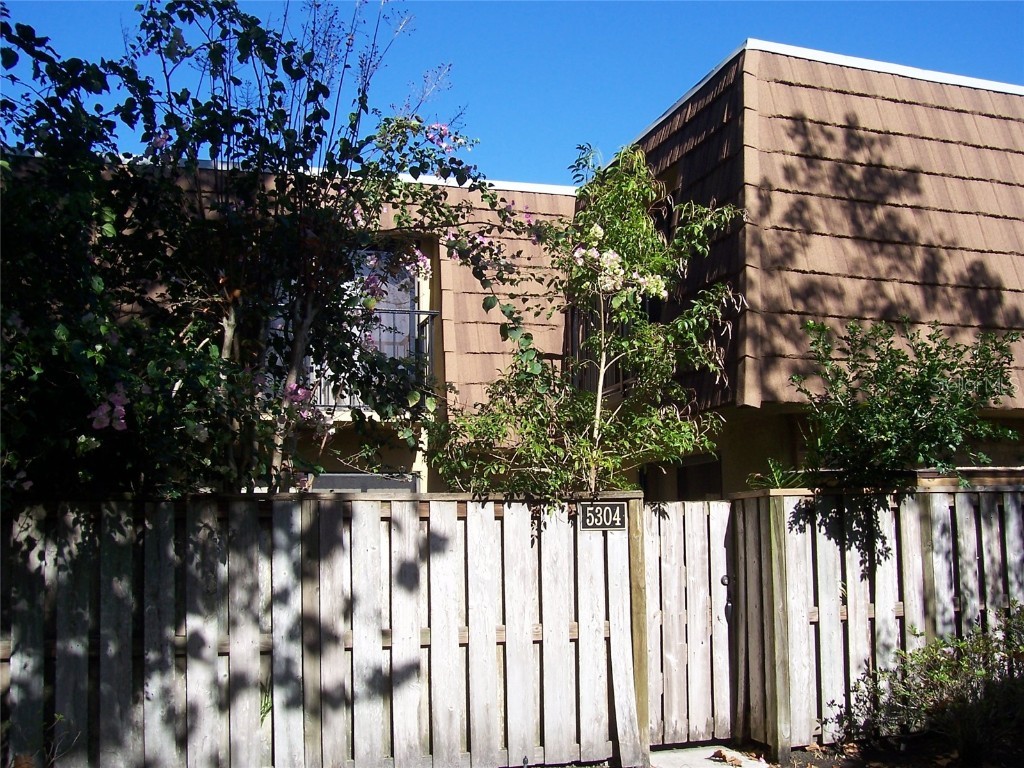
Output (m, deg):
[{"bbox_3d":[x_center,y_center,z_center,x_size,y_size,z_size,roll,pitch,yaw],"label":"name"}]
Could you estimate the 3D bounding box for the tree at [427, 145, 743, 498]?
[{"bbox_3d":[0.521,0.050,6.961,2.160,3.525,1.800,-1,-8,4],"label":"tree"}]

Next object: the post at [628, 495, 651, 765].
[{"bbox_3d":[0.798,1.534,6.350,0.095,1.661,0.095,1,-8,-14],"label":"post"}]

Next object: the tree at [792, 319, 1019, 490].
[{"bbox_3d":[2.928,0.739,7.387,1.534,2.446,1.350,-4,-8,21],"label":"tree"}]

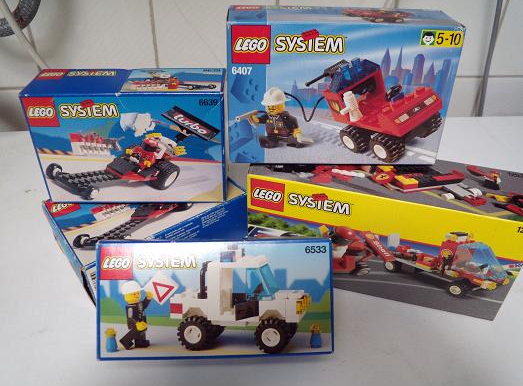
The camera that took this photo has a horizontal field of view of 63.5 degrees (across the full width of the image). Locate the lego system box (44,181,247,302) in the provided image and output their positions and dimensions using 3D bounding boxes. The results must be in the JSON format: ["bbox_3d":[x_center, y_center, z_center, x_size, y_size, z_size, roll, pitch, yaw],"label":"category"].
[{"bbox_3d":[-0.098,0.023,0.373,0.143,0.049,0.095,-25,44,-31],"label":"lego system box"}]

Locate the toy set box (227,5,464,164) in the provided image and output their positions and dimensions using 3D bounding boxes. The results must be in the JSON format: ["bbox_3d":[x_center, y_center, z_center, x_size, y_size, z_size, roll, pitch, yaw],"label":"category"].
[{"bbox_3d":[0.052,-0.075,0.308,0.148,0.098,0.046,0,36,-2],"label":"toy set box"}]

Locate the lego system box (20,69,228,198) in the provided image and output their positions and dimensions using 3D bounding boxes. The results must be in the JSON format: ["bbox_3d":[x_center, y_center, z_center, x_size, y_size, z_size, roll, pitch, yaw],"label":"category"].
[{"bbox_3d":[-0.101,-0.046,0.346,0.143,0.095,0.049,-1,36,-3],"label":"lego system box"}]

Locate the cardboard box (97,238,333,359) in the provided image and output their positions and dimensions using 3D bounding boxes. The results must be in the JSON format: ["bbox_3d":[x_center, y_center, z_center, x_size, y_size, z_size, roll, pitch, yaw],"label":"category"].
[{"bbox_3d":[-0.029,0.066,0.286,0.145,0.072,0.045,0,-1,-3],"label":"cardboard box"}]

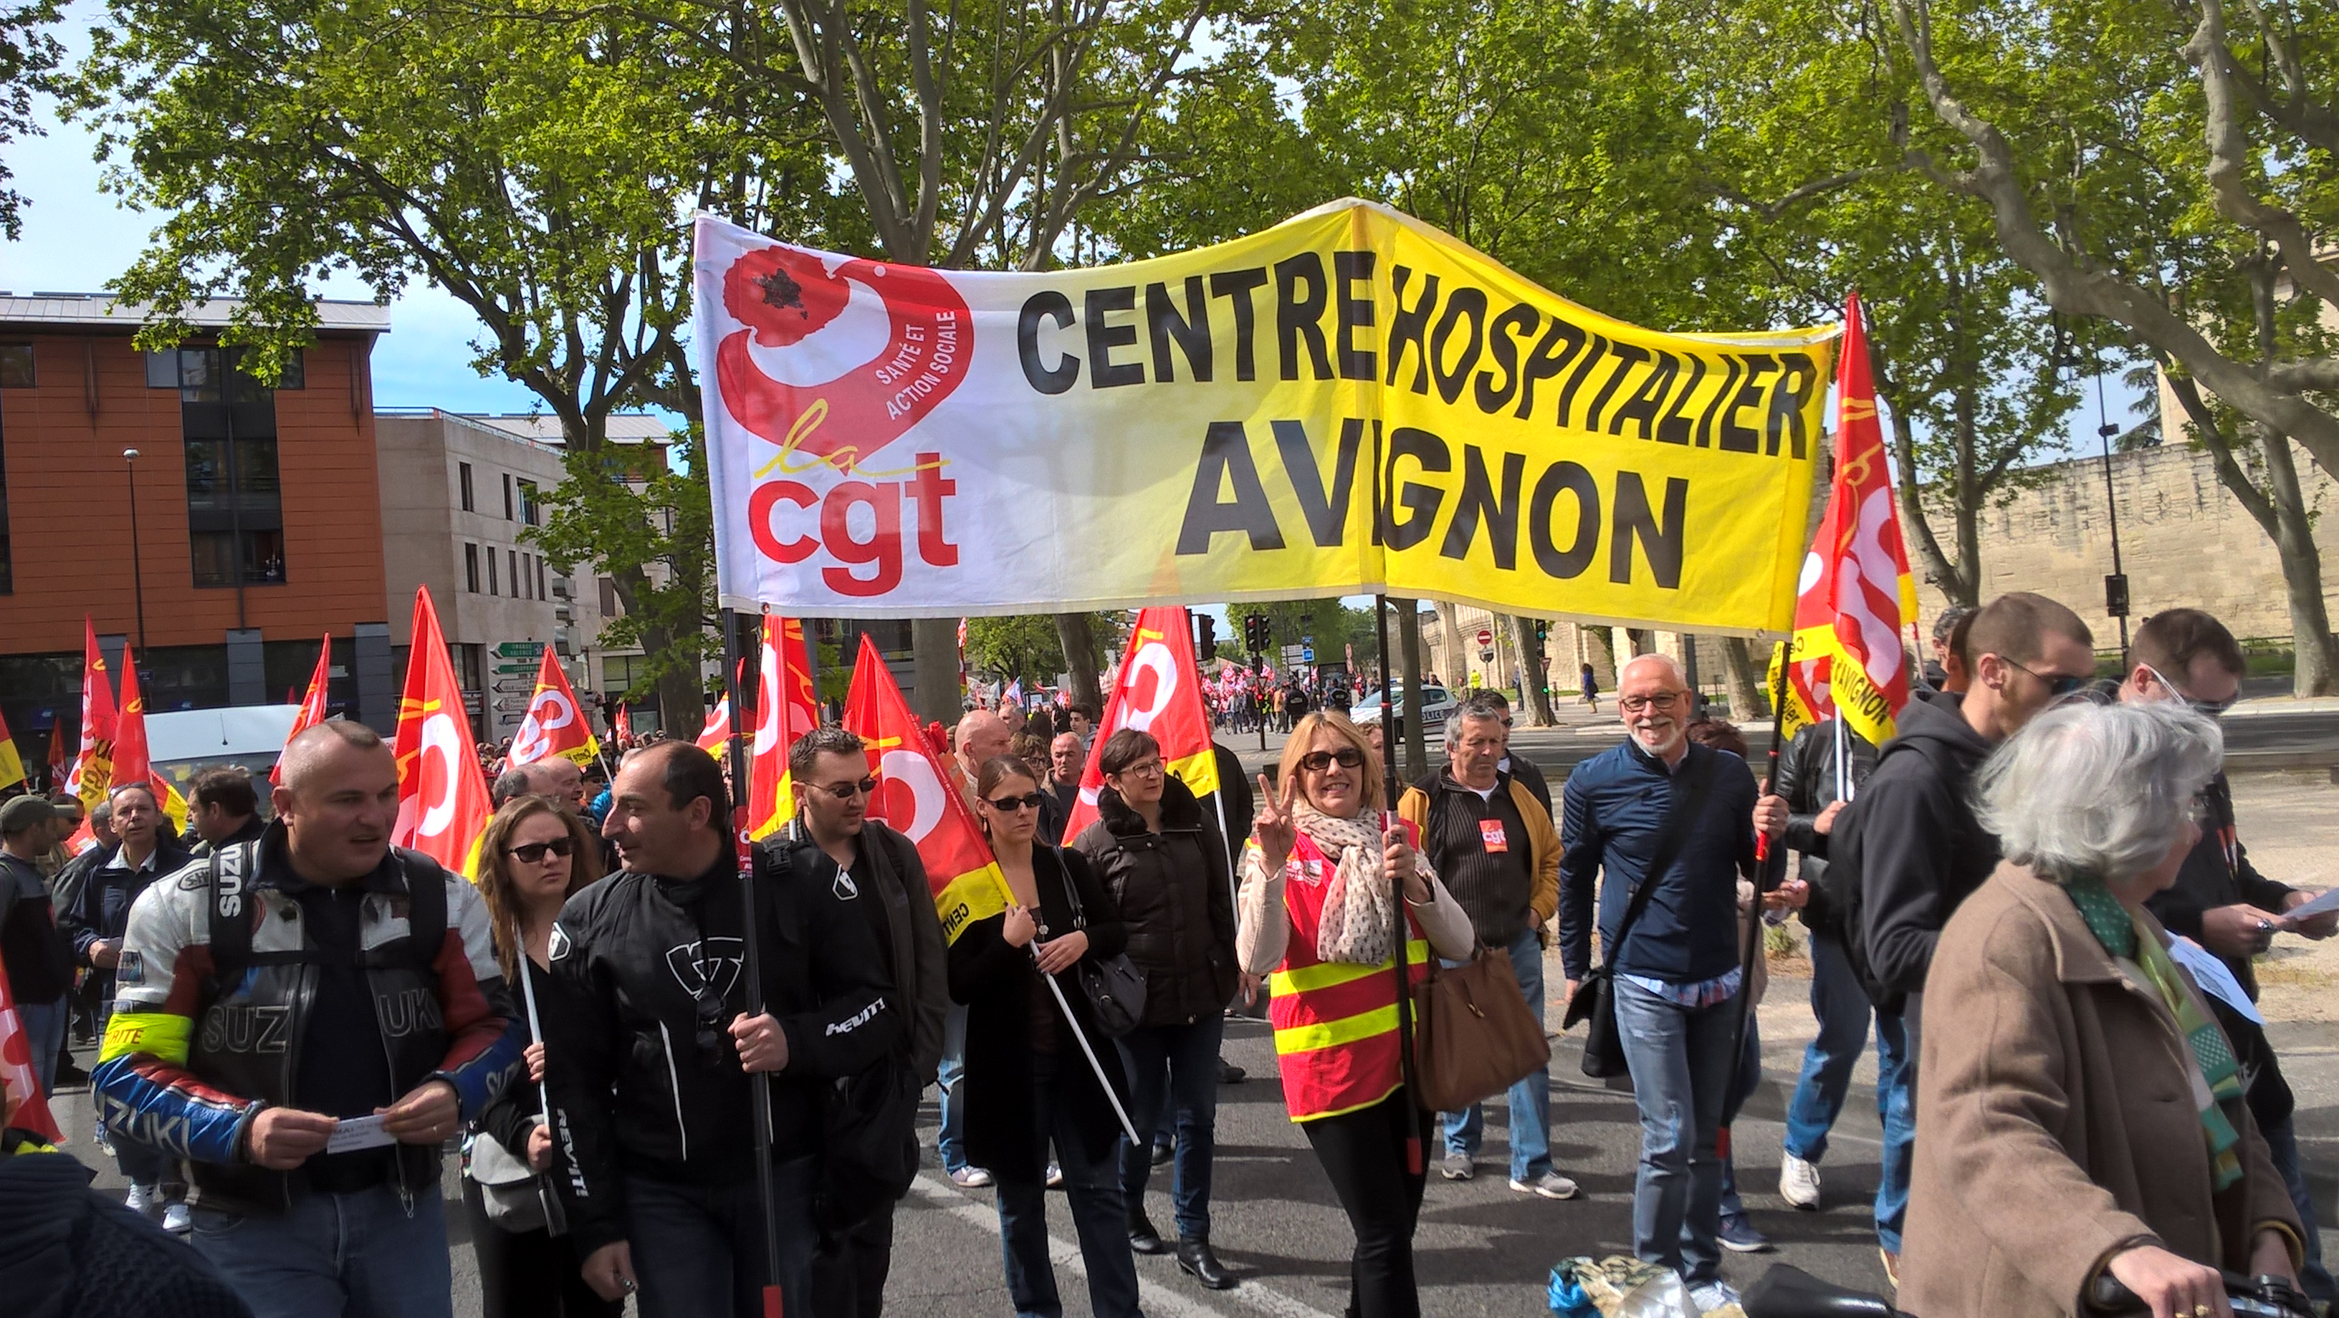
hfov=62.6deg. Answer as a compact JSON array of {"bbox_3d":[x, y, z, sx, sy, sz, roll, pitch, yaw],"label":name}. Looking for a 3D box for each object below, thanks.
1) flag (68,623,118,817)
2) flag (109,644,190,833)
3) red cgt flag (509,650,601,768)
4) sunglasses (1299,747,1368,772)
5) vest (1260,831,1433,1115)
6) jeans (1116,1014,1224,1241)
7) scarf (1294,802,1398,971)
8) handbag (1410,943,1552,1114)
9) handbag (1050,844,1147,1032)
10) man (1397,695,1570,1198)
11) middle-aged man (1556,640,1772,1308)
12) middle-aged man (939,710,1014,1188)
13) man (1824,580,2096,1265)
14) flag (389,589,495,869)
[{"bbox_3d":[-7.000,0.398,12.500,0.450,1.320,0.300,-4,-1,-11],"label":"flag"},{"bbox_3d":[-6.101,0.497,11.500,0.500,1.200,0.300,-4,-1,-6],"label":"flag"},{"bbox_3d":[-5.434,0.476,17.000,0.850,1.150,0.250,-4,-1,-14],"label":"red cgt flag"},{"bbox_3d":[0.398,0.244,4.680,0.150,0.048,0.130,-5,-1,3],"label":"sunglasses"},{"bbox_3d":[0.426,0.770,4.650,0.420,0.700,0.300,-4,-1,-11],"label":"vest"},{"bbox_3d":[-0.003,1.346,5.800,0.350,0.760,0.280,-4,-1,-27],"label":"jeans"},{"bbox_3d":[0.424,0.533,4.580,0.270,0.410,0.260,-4,-1,-7],"label":"scarf"},{"bbox_3d":[0.786,0.914,4.850,0.340,0.420,0.170,-4,-1,-24],"label":"handbag"},{"bbox_3d":[-0.187,0.775,5.250,0.270,0.510,0.150,-4,-1,-30],"label":"handbag"},{"bbox_3d":[1.029,0.899,6.248,0.550,1.670,0.380,-5,-1,-2],"label":"man"},{"bbox_3d":[1.316,0.832,4.977,0.560,1.720,0.420,-5,-1,13],"label":"middle-aged man"},{"bbox_3d":[-0.655,1.047,7.000,0.520,1.740,0.380,-4,-2,-40],"label":"middle-aged man"},{"bbox_3d":[1.266,0.780,2.893,0.500,1.770,0.520,-5,-1,18],"label":"man"},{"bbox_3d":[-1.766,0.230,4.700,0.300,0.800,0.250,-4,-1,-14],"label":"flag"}]

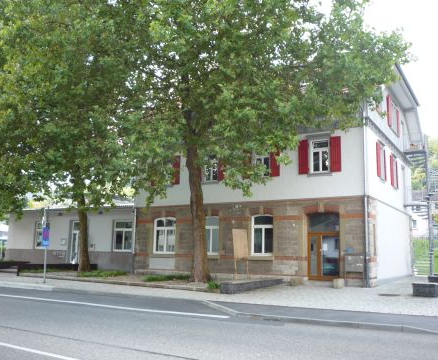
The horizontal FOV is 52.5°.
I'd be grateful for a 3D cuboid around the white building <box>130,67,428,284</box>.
[{"bbox_3d":[4.053,-0.356,28.783,14.742,12.960,11.745,-5,-11,33],"label":"white building"}]

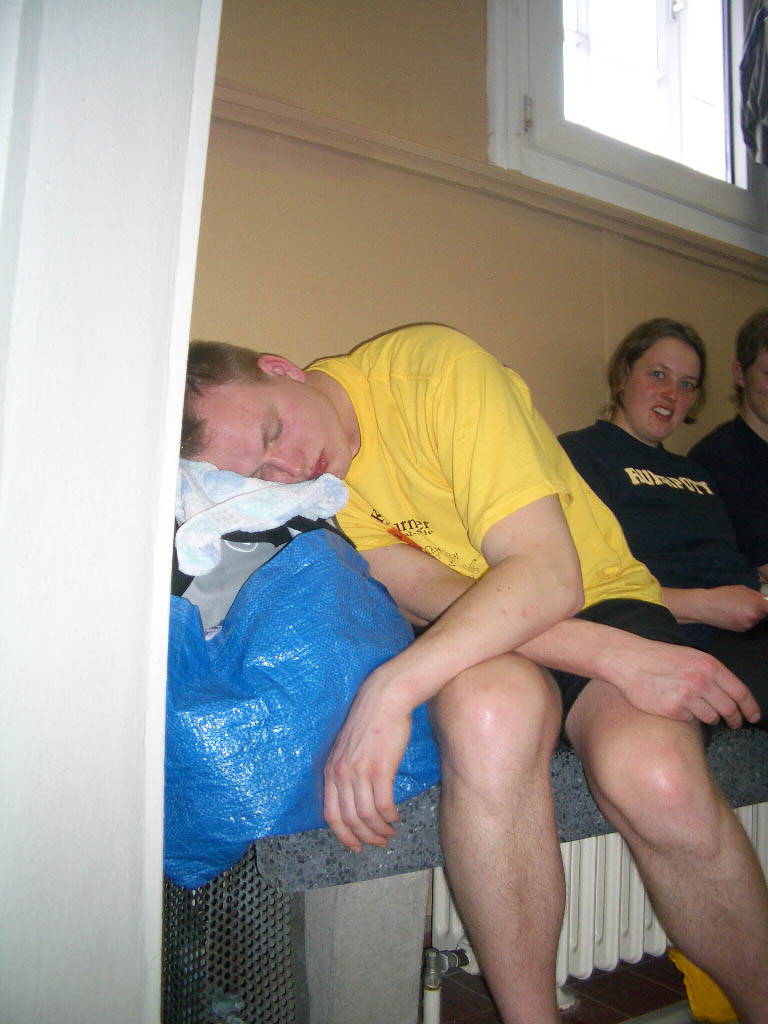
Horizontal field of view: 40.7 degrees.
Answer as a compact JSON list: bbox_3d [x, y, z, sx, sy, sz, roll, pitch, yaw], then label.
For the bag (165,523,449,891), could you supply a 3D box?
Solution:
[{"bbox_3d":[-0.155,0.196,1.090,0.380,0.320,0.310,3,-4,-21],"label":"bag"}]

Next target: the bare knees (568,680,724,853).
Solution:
[{"bbox_3d":[0.297,0.290,1.170,0.150,0.170,0.160,3,-4,-21],"label":"bare knees"}]

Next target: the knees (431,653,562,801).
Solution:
[{"bbox_3d":[0.114,0.218,1.050,0.130,0.155,0.140,1,-4,2],"label":"knees"}]

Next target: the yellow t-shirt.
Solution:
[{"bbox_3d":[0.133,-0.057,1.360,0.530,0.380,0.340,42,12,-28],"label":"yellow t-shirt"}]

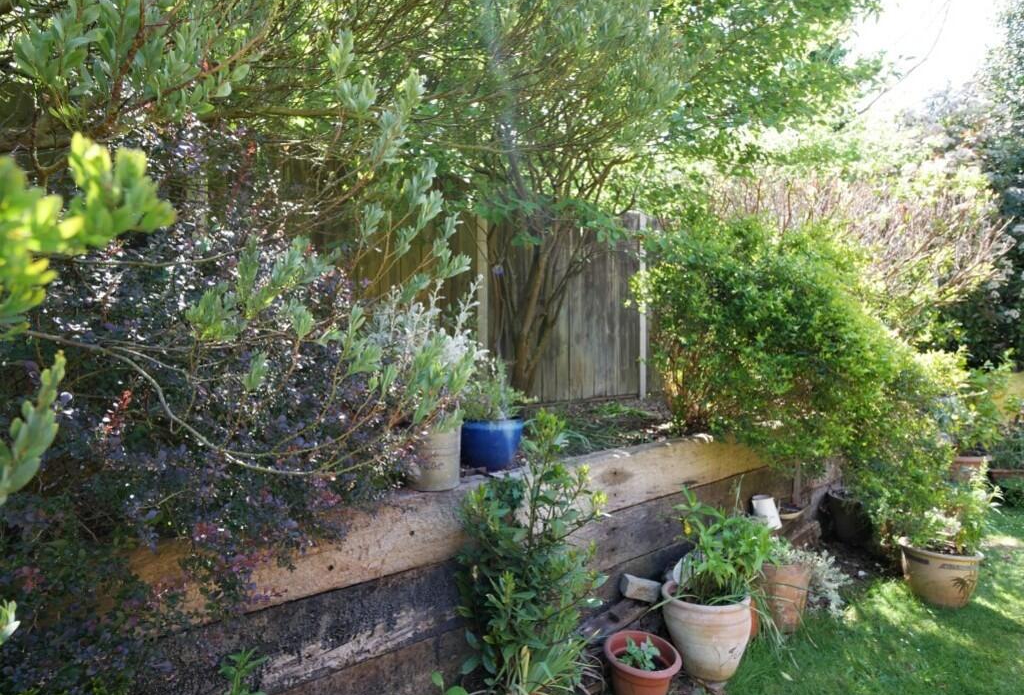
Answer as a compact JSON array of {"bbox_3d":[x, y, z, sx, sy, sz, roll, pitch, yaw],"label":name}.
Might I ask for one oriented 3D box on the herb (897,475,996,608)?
[{"bbox_3d":[2.523,1.102,3.100,0.450,0.735,0.440,0,0,39],"label":"herb"}]

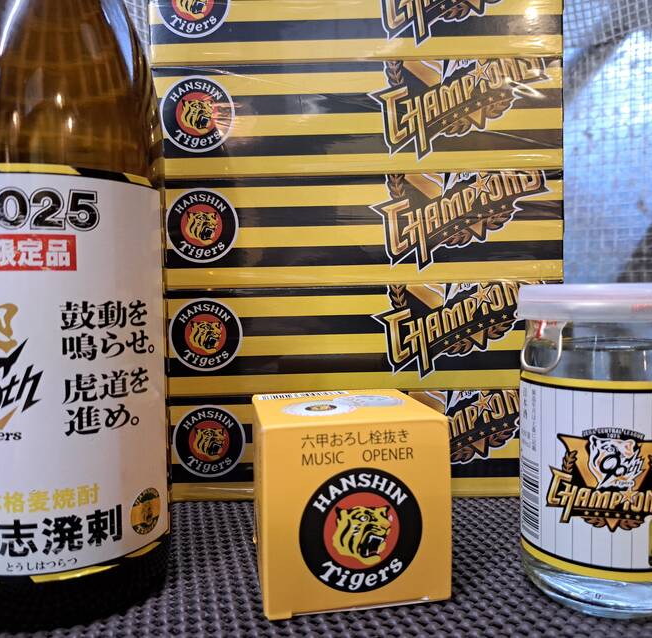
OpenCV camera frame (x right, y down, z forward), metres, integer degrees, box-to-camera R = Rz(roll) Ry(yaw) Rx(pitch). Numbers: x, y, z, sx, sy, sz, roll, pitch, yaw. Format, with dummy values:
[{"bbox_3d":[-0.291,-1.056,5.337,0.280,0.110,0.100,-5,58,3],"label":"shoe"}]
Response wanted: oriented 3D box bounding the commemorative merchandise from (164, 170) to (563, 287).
[{"bbox_3d":[0.020,-0.049,0.375,0.203,0.055,0.150,-1,2,1],"label":"commemorative merchandise"}]

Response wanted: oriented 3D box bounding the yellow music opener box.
[{"bbox_3d":[0.006,0.065,0.229,0.064,0.064,0.063,-1,2,-10],"label":"yellow music opener box"}]

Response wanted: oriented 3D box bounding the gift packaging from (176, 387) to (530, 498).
[{"bbox_3d":[0.022,0.062,0.380,0.203,0.055,0.150,-1,2,1],"label":"gift packaging"}]

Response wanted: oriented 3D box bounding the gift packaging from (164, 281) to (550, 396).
[{"bbox_3d":[0.021,0.007,0.378,0.203,0.055,0.150,-1,2,1],"label":"gift packaging"}]

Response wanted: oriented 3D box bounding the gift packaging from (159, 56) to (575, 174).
[{"bbox_3d":[0.019,-0.105,0.373,0.203,0.055,0.150,-1,2,1],"label":"gift packaging"}]

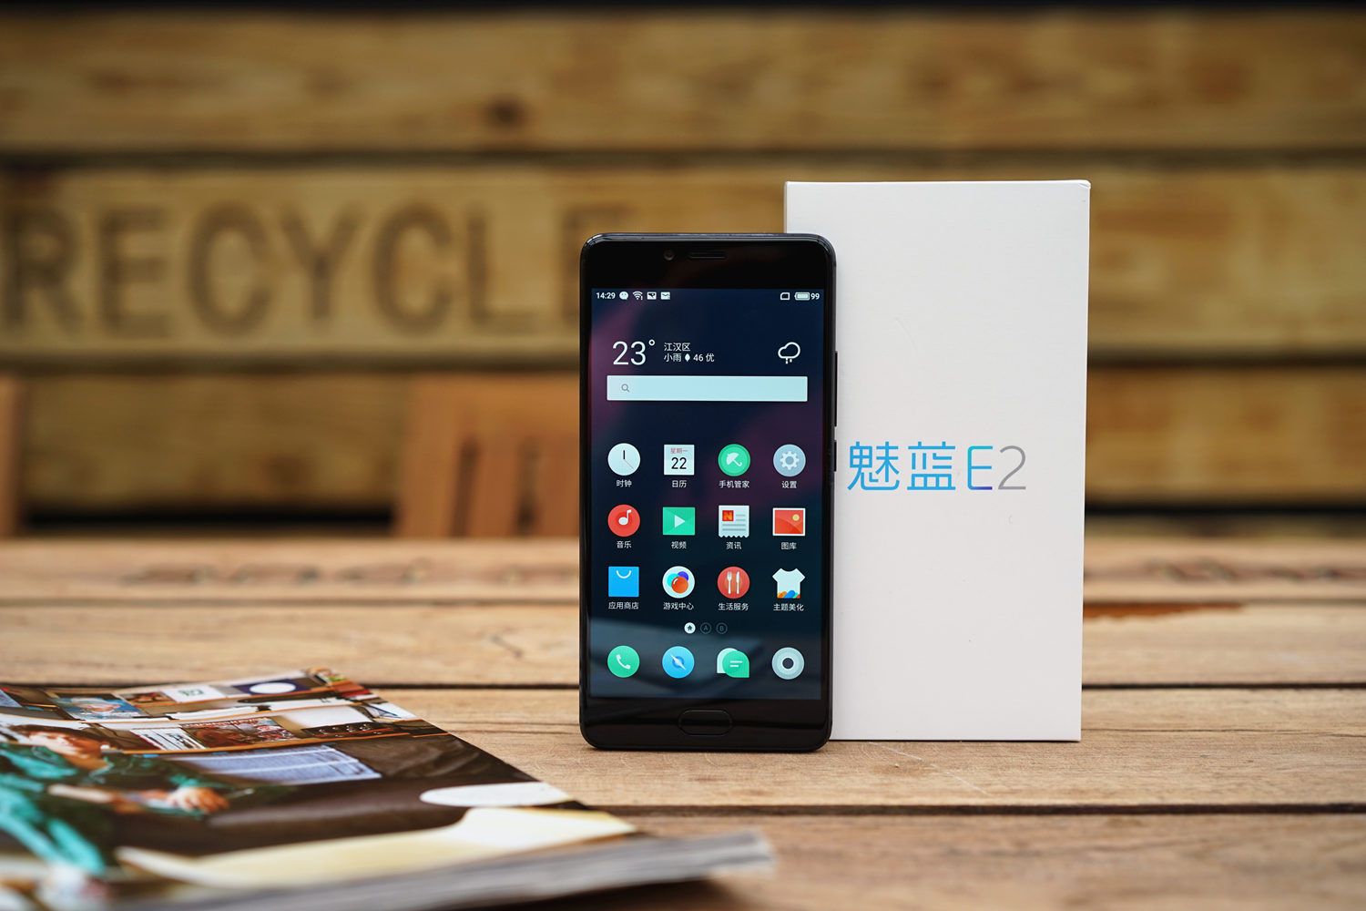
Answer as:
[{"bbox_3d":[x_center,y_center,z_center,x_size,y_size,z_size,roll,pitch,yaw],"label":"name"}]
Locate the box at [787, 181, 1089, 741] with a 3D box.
[{"bbox_3d":[0.077,0.000,0.653,0.089,0.169,0.053,0,7,2],"label":"box"}]

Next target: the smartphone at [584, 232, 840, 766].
[{"bbox_3d":[0.007,0.012,0.622,0.076,0.154,0.008,0,3,3],"label":"smartphone"}]

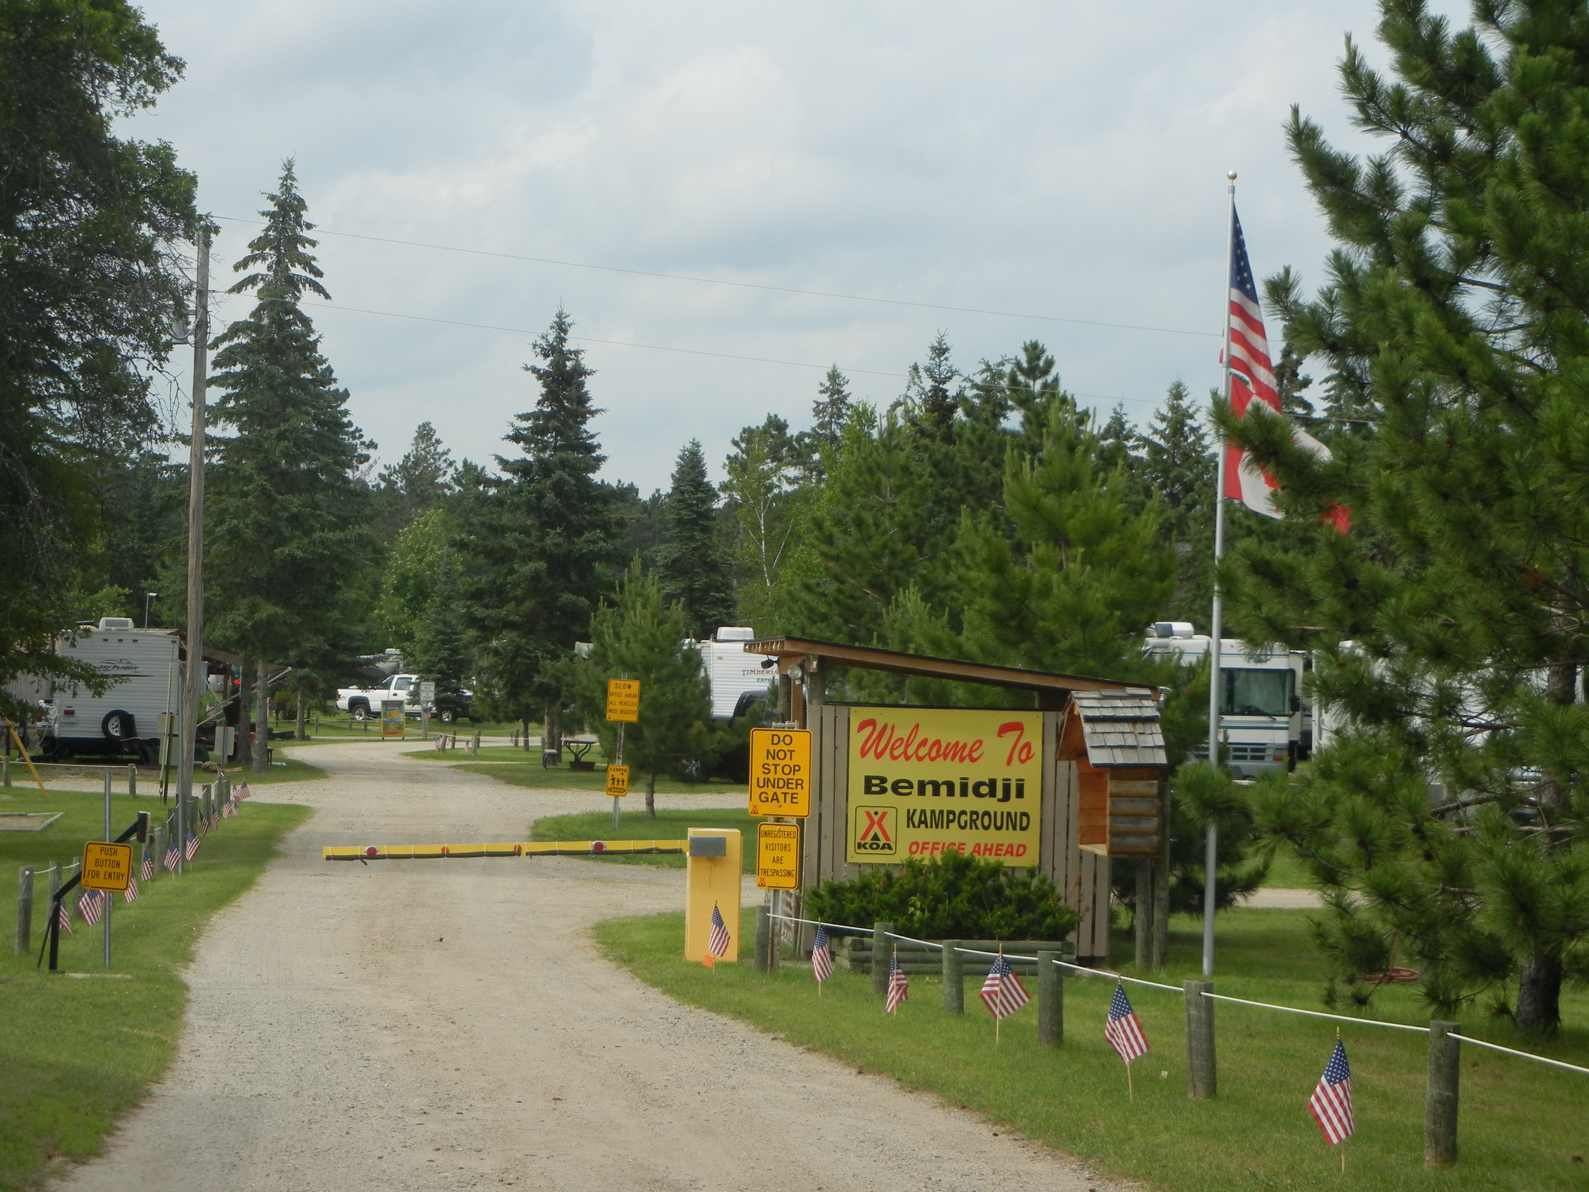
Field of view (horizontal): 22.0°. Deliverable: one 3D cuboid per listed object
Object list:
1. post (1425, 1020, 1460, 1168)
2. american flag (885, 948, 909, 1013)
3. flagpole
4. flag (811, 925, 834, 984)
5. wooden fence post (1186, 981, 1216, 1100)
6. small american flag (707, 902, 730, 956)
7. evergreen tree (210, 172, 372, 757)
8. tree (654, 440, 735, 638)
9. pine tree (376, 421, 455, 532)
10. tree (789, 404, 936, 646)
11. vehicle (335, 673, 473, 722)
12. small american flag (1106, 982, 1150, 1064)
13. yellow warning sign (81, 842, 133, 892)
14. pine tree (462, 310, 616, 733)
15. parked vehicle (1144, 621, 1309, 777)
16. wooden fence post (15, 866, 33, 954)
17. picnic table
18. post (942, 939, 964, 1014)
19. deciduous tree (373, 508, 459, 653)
[{"bbox_3d":[2.110,1.619,13.300,0.105,0.480,0.105,1,-1,0],"label":"post"},{"bbox_3d":[0.612,2.306,24.400,0.150,0.380,0.090,1,-1,-6],"label":"american flag"},{"bbox_3d":[3.005,-0.164,29.069,0.090,5.750,0.090,1,-1,0],"label":"flagpole"},{"bbox_3d":[0.176,2.258,25.800,0.150,0.370,0.090,1,-1,-6],"label":"flag"},{"bbox_3d":[1.960,2.137,19.700,0.140,0.555,0.140,-1,-1,0],"label":"wooden fence post"},{"bbox_3d":[-0.515,2.276,27.800,0.170,0.370,0.090,1,-1,-6],"label":"small american flag"},{"bbox_3d":[-10.240,-2.620,82.500,3.400,12.300,3.400,1,-1,0],"label":"evergreen tree"},{"bbox_3d":[-3.180,-0.217,130.000,3.400,9.600,3.400,1,-1,0],"label":"tree"},{"bbox_3d":[-20.887,-1.812,225.000,4.400,15.600,4.400,1,-1,0],"label":"pine tree"},{"bbox_3d":[1.665,-0.036,80.000,3.800,7.300,3.800,1,-1,0],"label":"tree"},{"bbox_3d":[-15.658,4.199,166.500,5.850,1.920,2.000,1,-1,10],"label":"vehicle"},{"bbox_3d":[1.314,1.683,16.100,0.190,0.340,0.100,1,-1,6],"label":"small american flag"},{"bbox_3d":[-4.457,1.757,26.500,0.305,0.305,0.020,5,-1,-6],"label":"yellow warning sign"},{"bbox_3d":[-5.952,-1.477,101.136,4.000,11.400,4.000,1,-1,0],"label":"pine tree"},{"bbox_3d":[8.395,2.523,90.460,2.550,3.600,9.000,2,-1,-11],"label":"parked vehicle"},{"bbox_3d":[-5.272,2.146,28.007,0.100,0.600,0.100,1,-1,0],"label":"wooden fence post"},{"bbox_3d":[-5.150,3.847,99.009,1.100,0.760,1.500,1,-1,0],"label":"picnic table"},{"bbox_3d":[0.990,2.352,25.206,0.127,0.465,0.127,1,-1,0],"label":"post"},{"bbox_3d":[-16.932,0.695,183.000,4.100,9.400,4.100,1,-1,0],"label":"deciduous tree"}]

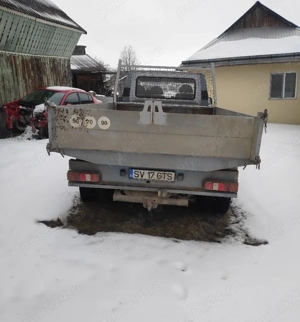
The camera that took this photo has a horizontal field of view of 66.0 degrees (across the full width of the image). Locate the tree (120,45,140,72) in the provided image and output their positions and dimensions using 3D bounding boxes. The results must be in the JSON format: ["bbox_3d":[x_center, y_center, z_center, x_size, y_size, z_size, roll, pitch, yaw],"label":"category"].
[{"bbox_3d":[-2.035,-9.491,25.219,1.895,5.628,1.895,-3,18,-4],"label":"tree"}]

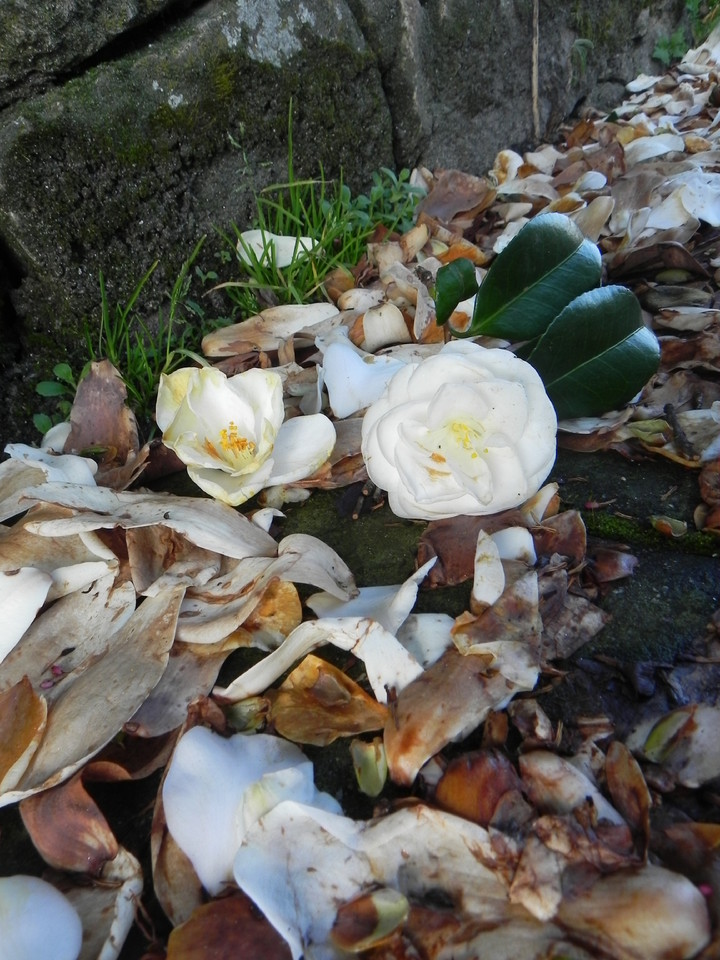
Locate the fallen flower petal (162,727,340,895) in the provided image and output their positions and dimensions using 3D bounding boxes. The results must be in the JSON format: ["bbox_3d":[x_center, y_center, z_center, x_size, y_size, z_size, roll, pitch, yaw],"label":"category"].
[{"bbox_3d":[-0.032,0.104,0.225,0.052,0.022,0.046,0,40,0],"label":"fallen flower petal"}]

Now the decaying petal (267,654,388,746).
[{"bbox_3d":[-0.012,0.079,0.258,0.042,0.016,0.031,0,40,0],"label":"decaying petal"}]

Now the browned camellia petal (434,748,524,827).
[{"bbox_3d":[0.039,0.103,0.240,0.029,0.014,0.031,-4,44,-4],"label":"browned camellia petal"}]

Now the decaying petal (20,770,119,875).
[{"bbox_3d":[-0.089,0.105,0.222,0.032,0.013,0.021,27,54,21],"label":"decaying petal"}]

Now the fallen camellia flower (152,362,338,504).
[{"bbox_3d":[-0.053,-0.020,0.345,0.078,0.048,0.050,0,40,0],"label":"fallen camellia flower"}]

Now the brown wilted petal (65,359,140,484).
[{"bbox_3d":[-0.126,-0.028,0.355,0.036,0.061,0.020,0,10,0],"label":"brown wilted petal"}]

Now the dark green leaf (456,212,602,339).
[{"bbox_3d":[0.089,-0.105,0.375,0.087,0.016,0.048,-43,74,-3],"label":"dark green leaf"}]

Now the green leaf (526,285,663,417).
[{"bbox_3d":[0.120,-0.066,0.383,0.076,0.016,0.056,-29,59,-24],"label":"green leaf"}]

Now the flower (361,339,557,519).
[{"bbox_3d":[0.046,-0.024,0.344,0.089,0.042,0.082,0,70,5],"label":"flower"}]

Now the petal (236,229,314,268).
[{"bbox_3d":[-0.058,-0.161,0.500,0.051,0.014,0.028,0,40,0],"label":"petal"}]

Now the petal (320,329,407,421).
[{"bbox_3d":[0.002,-0.056,0.385,0.046,0.025,0.040,0,40,0],"label":"petal"}]

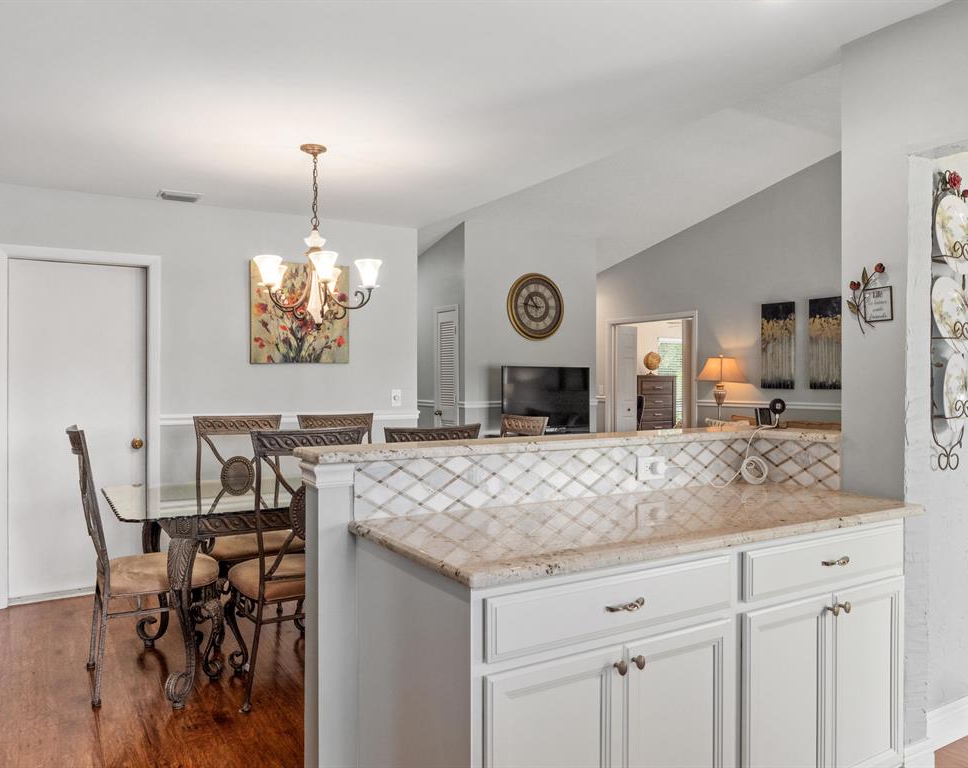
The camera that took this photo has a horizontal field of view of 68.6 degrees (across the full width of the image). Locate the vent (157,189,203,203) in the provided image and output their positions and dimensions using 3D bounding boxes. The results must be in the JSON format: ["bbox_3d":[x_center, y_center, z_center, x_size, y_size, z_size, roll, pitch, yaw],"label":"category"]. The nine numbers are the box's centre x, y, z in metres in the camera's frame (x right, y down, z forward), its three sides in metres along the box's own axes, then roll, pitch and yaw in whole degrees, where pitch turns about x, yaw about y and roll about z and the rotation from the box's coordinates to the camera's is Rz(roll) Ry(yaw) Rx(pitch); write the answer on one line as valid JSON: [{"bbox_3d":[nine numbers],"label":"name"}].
[{"bbox_3d":[-1.886,-1.157,4.419,0.260,0.030,0.220,0,0,-31],"label":"vent"}]

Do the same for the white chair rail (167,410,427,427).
[{"bbox_3d":[-1.293,0.228,4.985,1.830,0.070,0.030,0,0,-31],"label":"white chair rail"}]

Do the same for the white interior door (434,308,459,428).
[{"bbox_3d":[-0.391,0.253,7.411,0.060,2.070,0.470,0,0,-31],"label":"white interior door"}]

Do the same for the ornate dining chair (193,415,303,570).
[{"bbox_3d":[-1.204,0.735,3.655,0.485,1.120,0.610,0,0,-31],"label":"ornate dining chair"}]

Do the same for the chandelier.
[{"bbox_3d":[-0.837,-0.721,3.494,0.630,0.885,0.630,0,0,-31],"label":"chandelier"}]

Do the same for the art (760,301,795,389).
[{"bbox_3d":[2.948,-0.382,7.145,0.035,0.870,0.395,0,0,-31],"label":"art"}]

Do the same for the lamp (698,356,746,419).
[{"bbox_3d":[2.478,0.087,7.438,0.390,0.780,0.390,0,0,-31],"label":"lamp"}]

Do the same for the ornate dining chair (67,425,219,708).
[{"bbox_3d":[-1.498,0.736,3.137,0.610,1.120,0.485,0,0,-31],"label":"ornate dining chair"}]

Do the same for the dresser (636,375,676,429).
[{"bbox_3d":[2.621,0.582,11.366,0.840,1.400,0.450,0,0,-31],"label":"dresser"}]

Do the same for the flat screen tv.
[{"bbox_3d":[0.677,0.151,7.418,1.130,0.665,0.070,0,0,-31],"label":"flat screen tv"}]

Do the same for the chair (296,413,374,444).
[{"bbox_3d":[-0.730,0.735,3.936,0.485,1.120,0.610,0,0,-31],"label":"chair"}]

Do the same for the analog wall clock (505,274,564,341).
[{"bbox_3d":[0.548,-0.807,7.466,0.710,0.710,0.060,0,0,-31],"label":"analog wall clock"}]

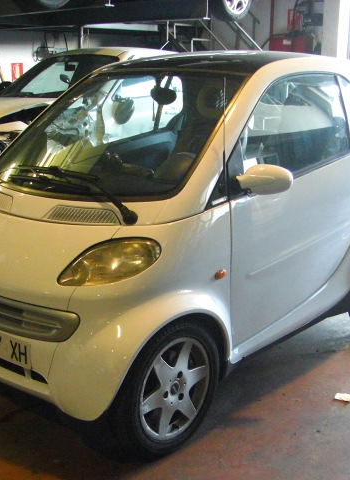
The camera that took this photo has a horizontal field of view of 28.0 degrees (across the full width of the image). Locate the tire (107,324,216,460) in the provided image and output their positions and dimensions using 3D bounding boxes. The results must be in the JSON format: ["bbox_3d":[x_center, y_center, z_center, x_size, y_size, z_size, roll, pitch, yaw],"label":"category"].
[{"bbox_3d":[-0.046,0.564,2.754,0.155,0.565,0.565,12,18,40],"label":"tire"}]

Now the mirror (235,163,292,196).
[{"bbox_3d":[0.354,-0.248,2.790,0.210,0.140,0.140,12,18,40],"label":"mirror"}]

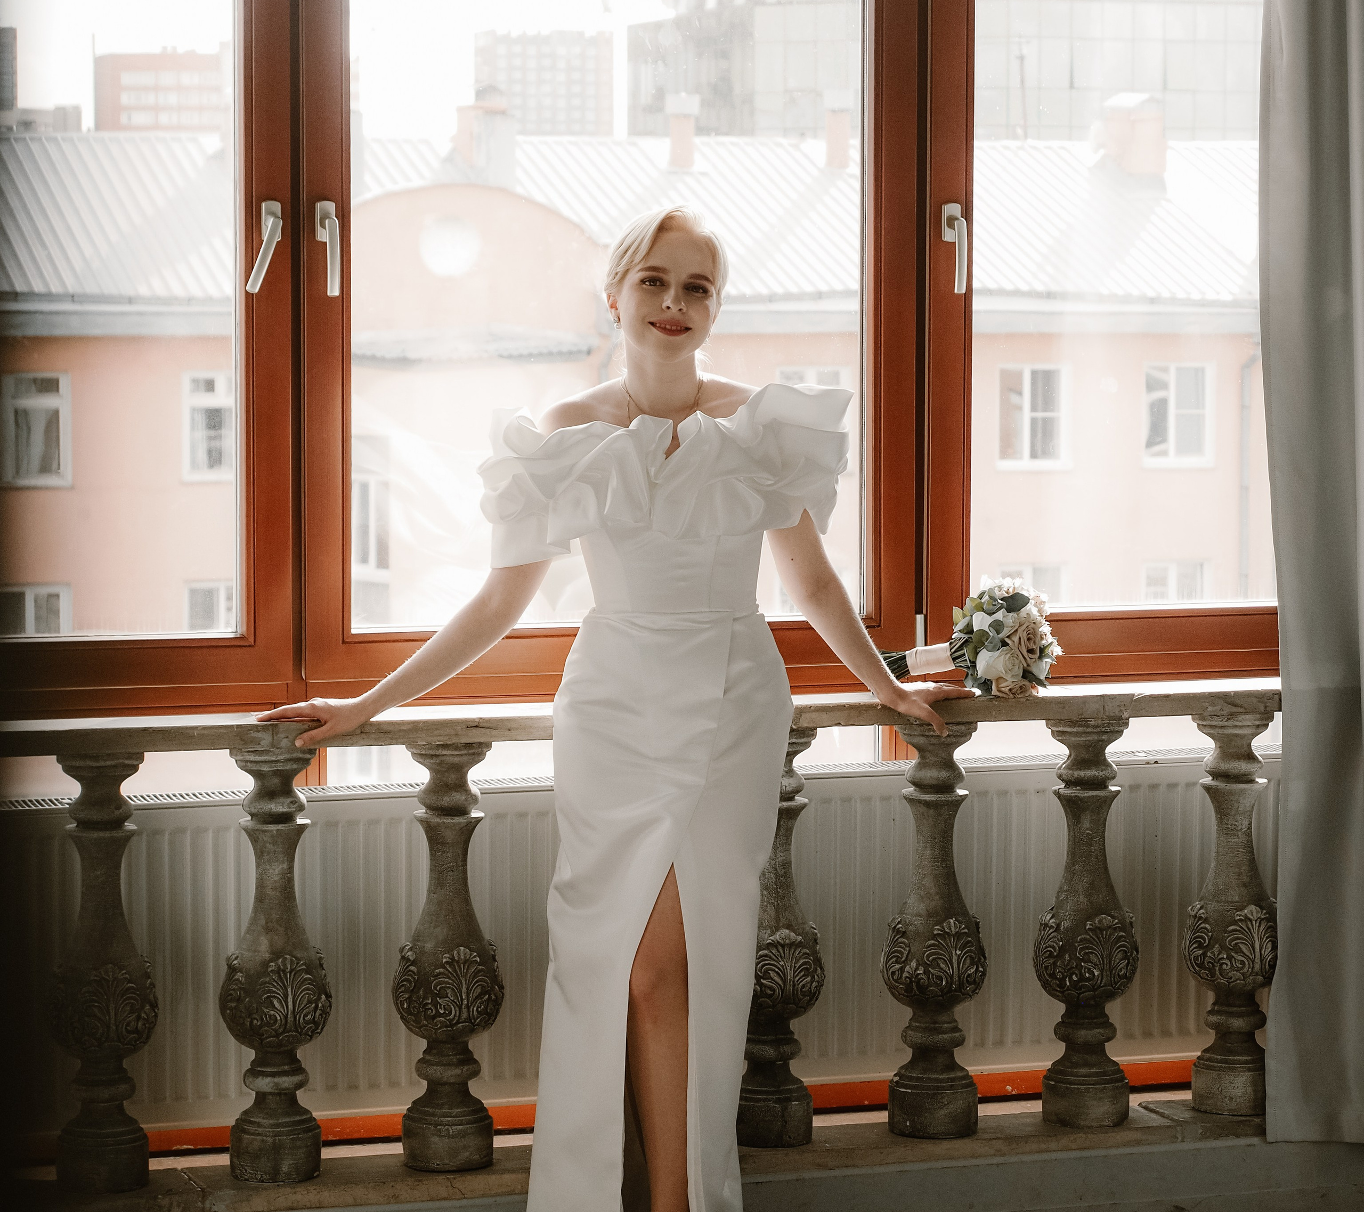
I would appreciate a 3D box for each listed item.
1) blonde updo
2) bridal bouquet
[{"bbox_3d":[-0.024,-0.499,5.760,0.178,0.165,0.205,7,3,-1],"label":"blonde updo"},{"bbox_3d":[0.503,0.050,6.280,0.195,0.190,0.180,-13,0,-5],"label":"bridal bouquet"}]

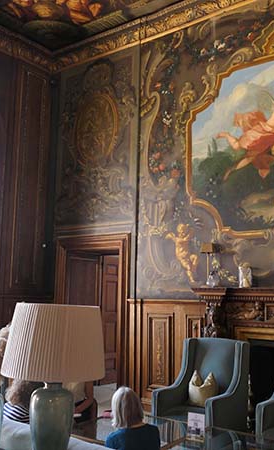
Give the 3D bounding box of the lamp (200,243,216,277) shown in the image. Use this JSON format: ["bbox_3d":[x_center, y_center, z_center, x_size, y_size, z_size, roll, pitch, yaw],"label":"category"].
[{"bbox_3d":[0.885,0.501,5.840,0.170,0.540,0.170,1,-8,0],"label":"lamp"}]

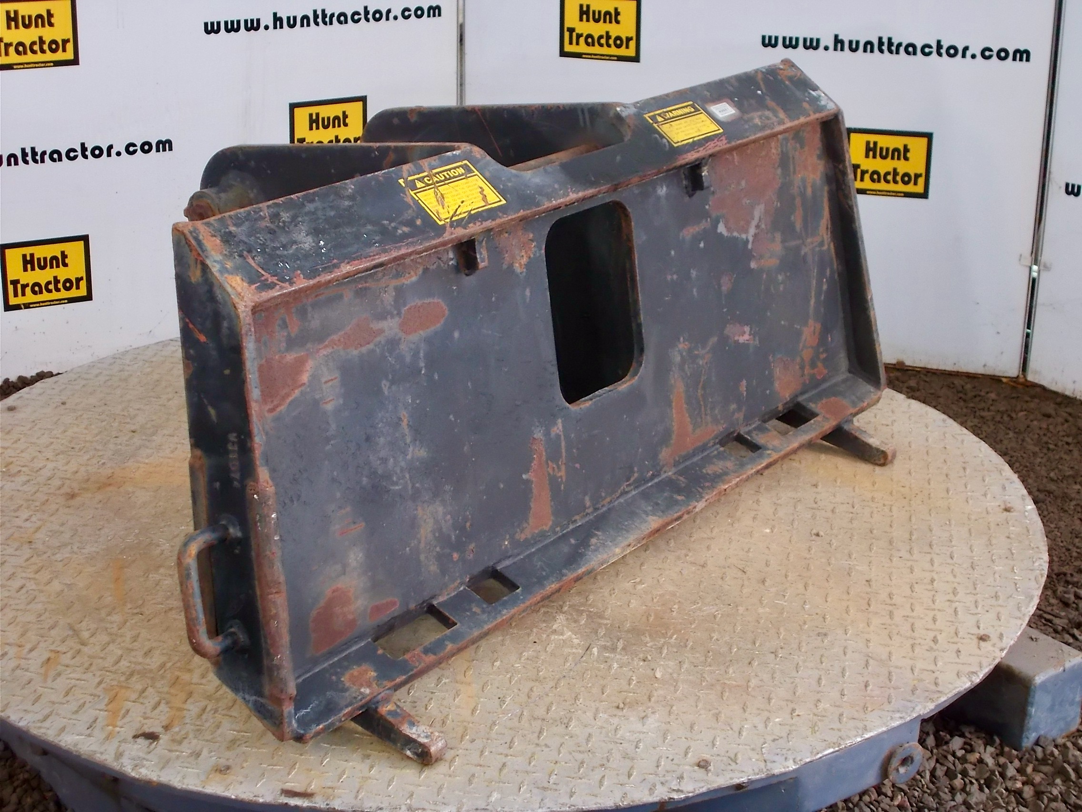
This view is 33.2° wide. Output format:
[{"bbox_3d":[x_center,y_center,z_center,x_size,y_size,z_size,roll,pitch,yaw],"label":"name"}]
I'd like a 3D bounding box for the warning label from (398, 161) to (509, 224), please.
[{"bbox_3d":[-0.086,-0.212,1.798,0.064,0.004,0.106,46,39,15],"label":"warning label"}]

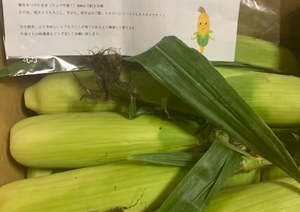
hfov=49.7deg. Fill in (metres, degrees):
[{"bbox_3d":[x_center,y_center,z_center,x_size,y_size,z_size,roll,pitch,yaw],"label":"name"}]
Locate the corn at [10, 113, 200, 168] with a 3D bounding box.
[{"bbox_3d":[-0.051,0.039,0.367,0.215,0.061,0.062,0,55,0],"label":"corn"}]

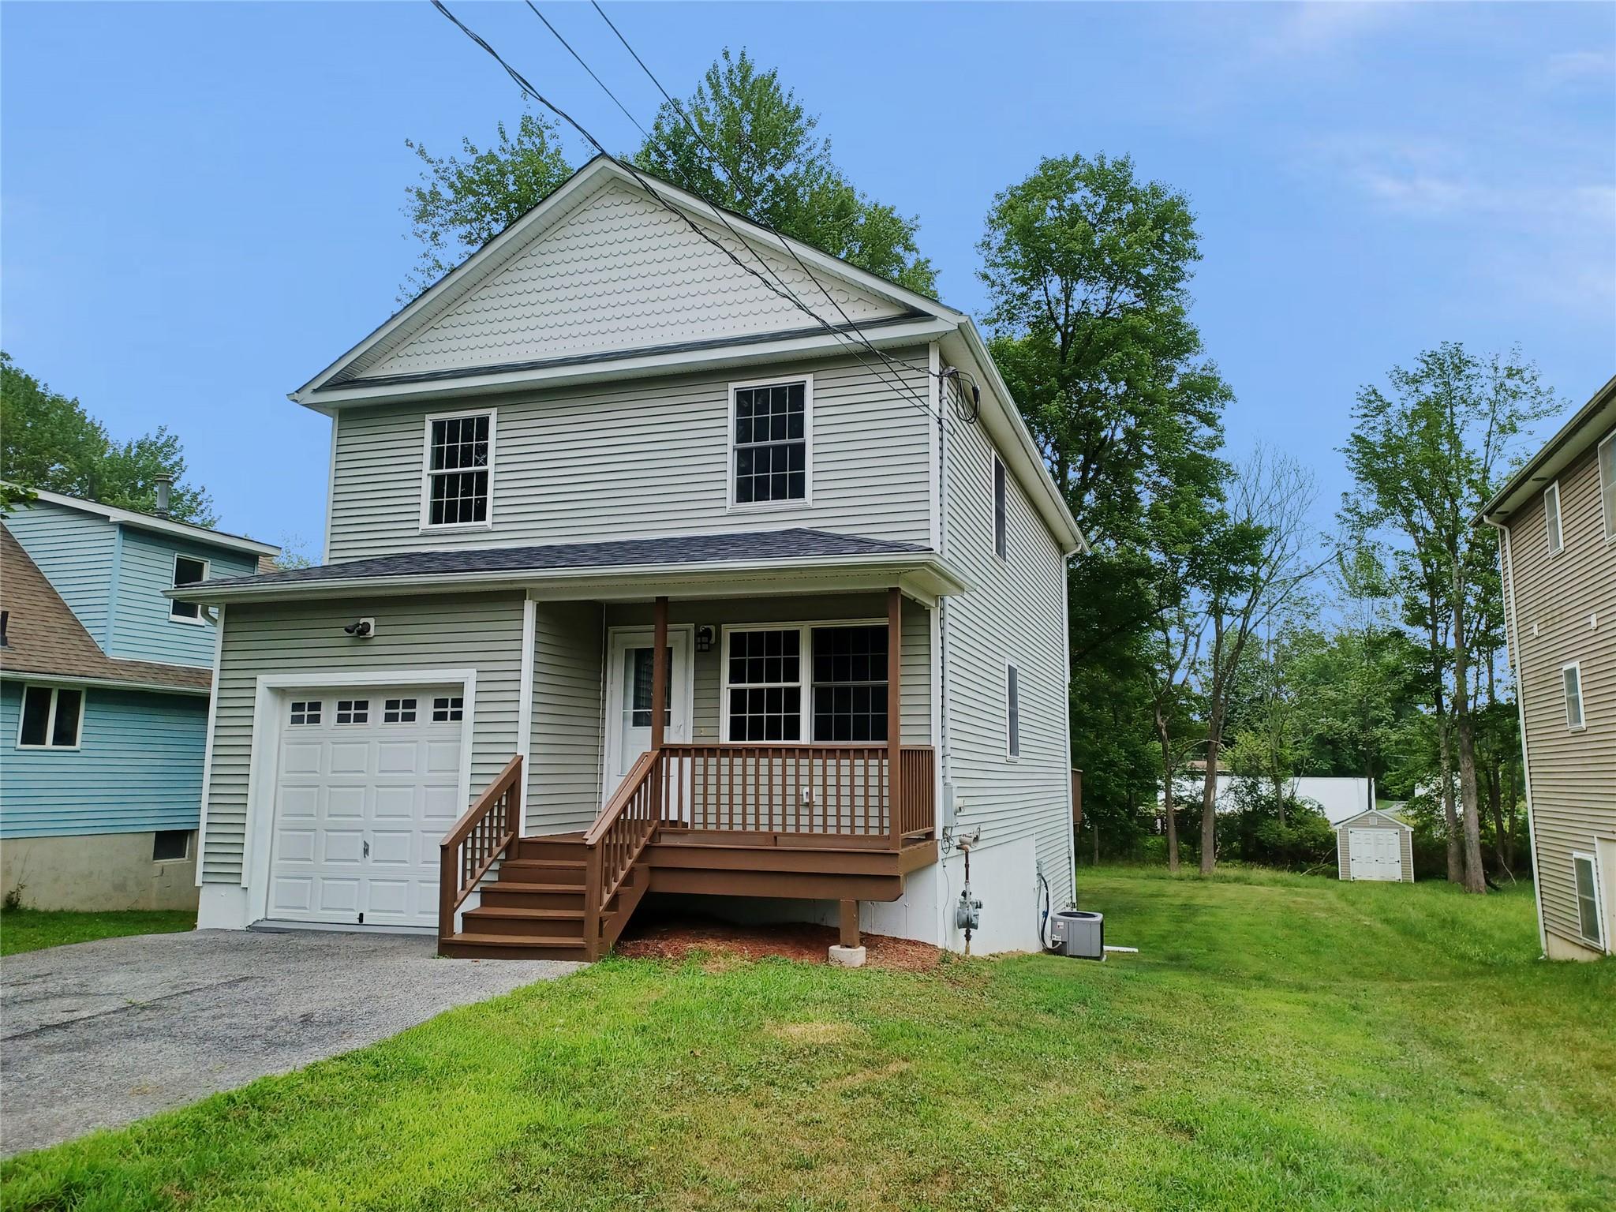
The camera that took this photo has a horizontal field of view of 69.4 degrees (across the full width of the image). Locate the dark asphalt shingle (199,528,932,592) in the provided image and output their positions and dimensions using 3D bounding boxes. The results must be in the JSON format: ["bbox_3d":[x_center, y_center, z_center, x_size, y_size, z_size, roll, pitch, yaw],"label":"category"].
[{"bbox_3d":[-2.570,-0.525,12.011,8.323,0.729,1.901,-2,-9,19],"label":"dark asphalt shingle"}]

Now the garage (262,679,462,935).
[{"bbox_3d":[-4.534,2.047,12.002,2.462,2.423,0.108,-2,-9,19],"label":"garage"}]

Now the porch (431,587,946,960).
[{"bbox_3d":[-0.922,1.518,10.697,3.772,3.201,2.709,-2,-9,19],"label":"porch"}]

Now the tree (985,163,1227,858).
[{"bbox_3d":[8.875,-3.348,35.273,7.453,22.070,7.453,-2,-9,19],"label":"tree"}]

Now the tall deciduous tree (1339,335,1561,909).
[{"bbox_3d":[16.029,0.099,29.178,4.740,13.749,4.740,-2,-9,19],"label":"tall deciduous tree"}]

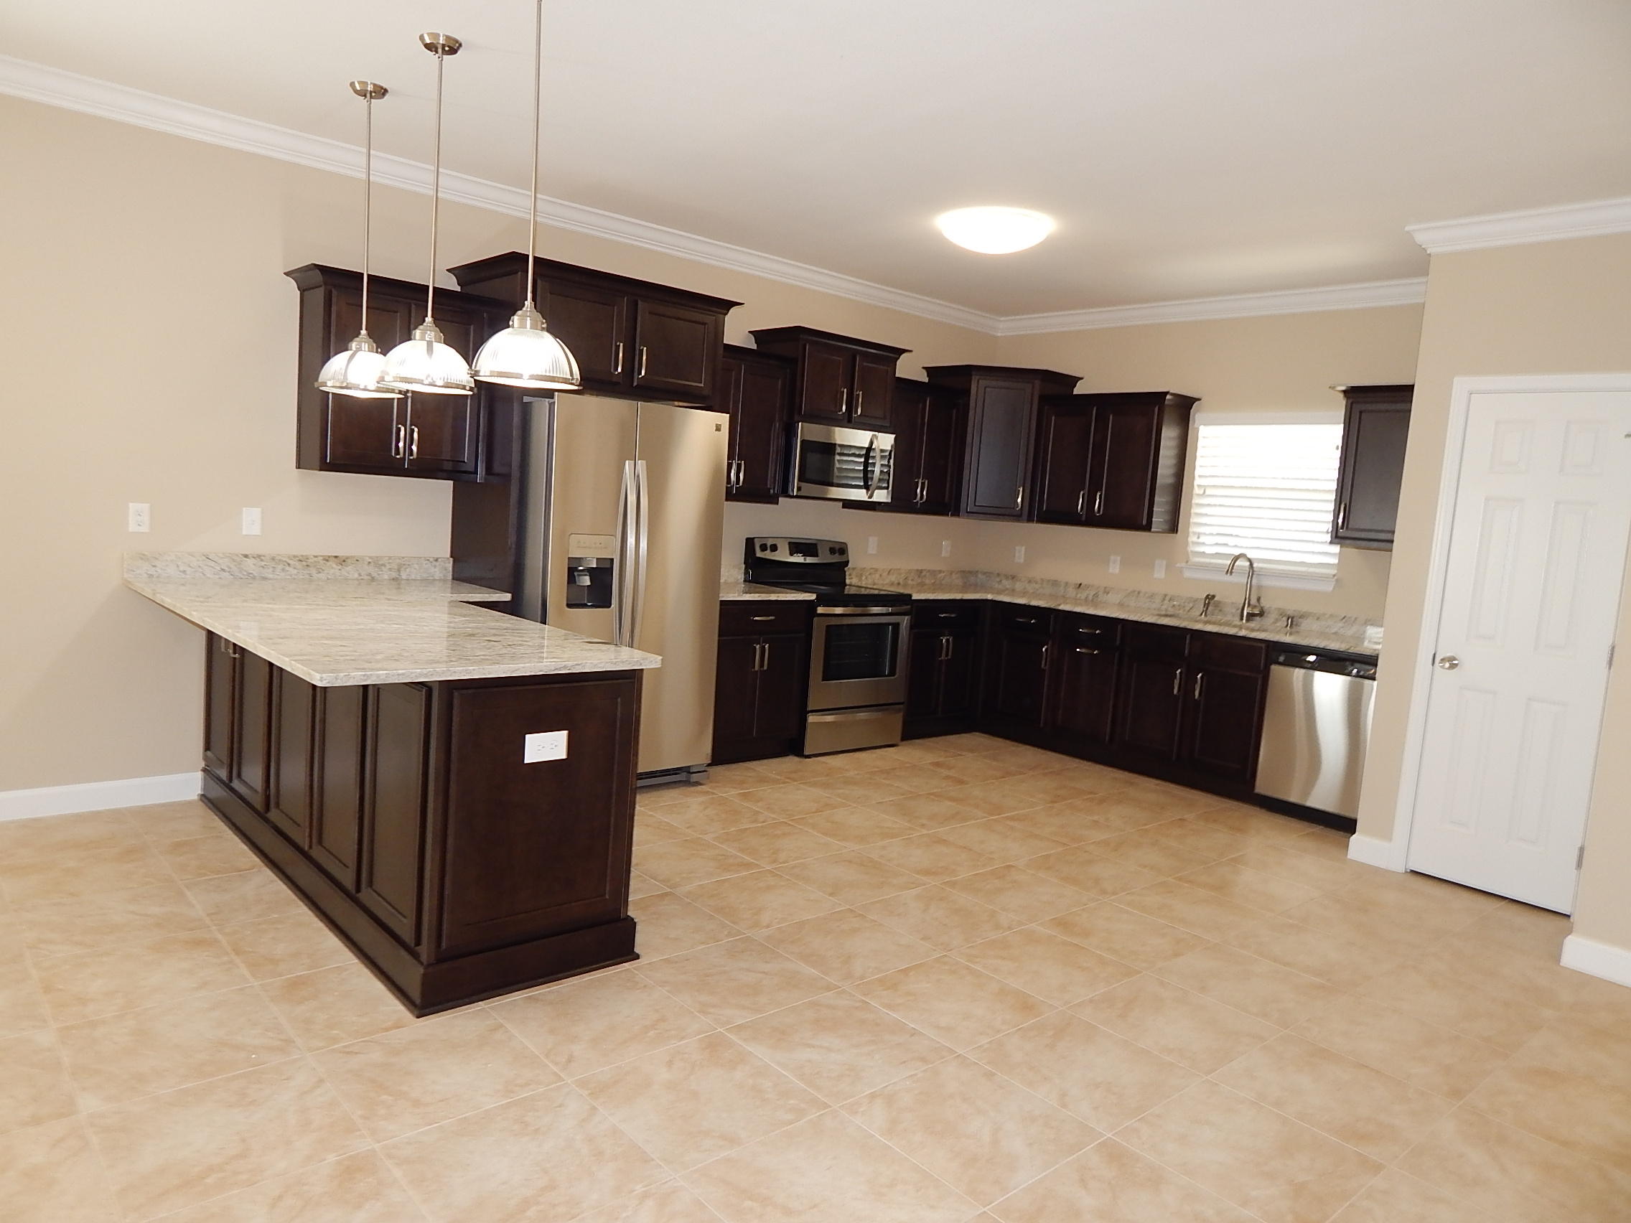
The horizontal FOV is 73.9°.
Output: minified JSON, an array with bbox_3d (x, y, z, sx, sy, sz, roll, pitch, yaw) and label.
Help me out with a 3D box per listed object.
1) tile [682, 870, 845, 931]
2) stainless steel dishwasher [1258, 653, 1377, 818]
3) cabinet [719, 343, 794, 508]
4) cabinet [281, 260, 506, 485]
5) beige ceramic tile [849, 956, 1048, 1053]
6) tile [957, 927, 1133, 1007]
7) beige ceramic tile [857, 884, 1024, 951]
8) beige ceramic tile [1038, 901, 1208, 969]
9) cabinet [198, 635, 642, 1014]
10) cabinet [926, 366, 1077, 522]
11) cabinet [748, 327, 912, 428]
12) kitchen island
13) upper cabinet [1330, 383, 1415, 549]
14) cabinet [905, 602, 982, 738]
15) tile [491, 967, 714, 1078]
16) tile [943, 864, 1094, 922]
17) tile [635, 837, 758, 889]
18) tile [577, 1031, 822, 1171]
[{"bbox_3d":[-0.196,1.016,3.807,0.443,0.010,0.443,-1,8,-42],"label":"tile"},{"bbox_3d":[2.713,0.610,5.530,0.600,0.820,0.600,-1,8,-42],"label":"stainless steel dishwasher"},{"bbox_3d":[-0.487,-1.003,5.875,0.625,0.797,0.376,-1,8,-42],"label":"cabinet"},{"bbox_3d":[-1.824,-0.987,4.674,0.786,0.804,0.381,-1,8,-42],"label":"cabinet"},{"bbox_3d":[0.404,1.140,3.173,0.450,0.010,0.450,-1,8,-42],"label":"beige ceramic tile"},{"bbox_3d":[0.740,1.134,3.480,0.450,0.010,0.450,-1,8,-42],"label":"tile"},{"bbox_3d":[0.440,1.077,3.814,0.450,0.010,0.450,-1,8,-42],"label":"beige ceramic tile"},{"bbox_3d":[1.081,1.135,3.803,0.447,0.010,0.447,-1,8,-42],"label":"beige ceramic tile"},{"bbox_3d":[-1.532,0.485,3.893,0.687,0.876,2.316,-1,8,-42],"label":"cabinet"},{"bbox_3d":[1.194,-1.094,7.268,0.860,0.951,0.683,5,6,3],"label":"cabinet"},{"bbox_3d":[0.075,-1.315,6.270,0.883,0.489,0.462,-1,8,-42],"label":"cabinet"},{"bbox_3d":[-1.579,0.427,3.797,1.042,0.979,2.324,-1,8,-42],"label":"kitchen island"},{"bbox_3d":[2.946,-0.702,5.424,0.335,0.793,0.480,-1,8,-42],"label":"upper cabinet"},{"bbox_3d":[0.591,0.328,6.898,0.716,0.874,0.625,-1,8,-42],"label":"cabinet"},{"bbox_3d":[-0.565,1.084,2.878,0.443,0.010,0.443,-1,8,-42],"label":"tile"},{"bbox_3d":[0.777,1.071,4.117,0.450,0.010,0.450,-1,8,-42],"label":"tile"},{"bbox_3d":[-0.502,0.976,4.202,0.447,0.010,0.447,-1,8,-42],"label":"tile"},{"bbox_3d":[-0.274,1.159,2.588,0.447,0.010,0.447,-1,8,-42],"label":"tile"}]

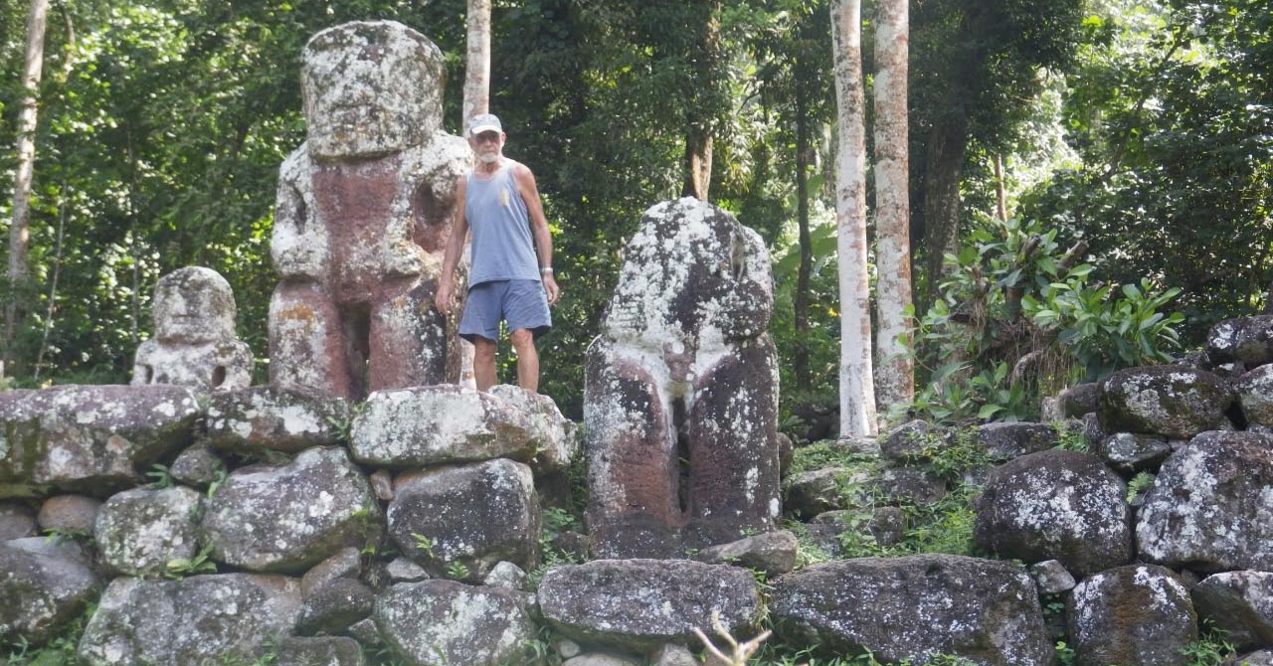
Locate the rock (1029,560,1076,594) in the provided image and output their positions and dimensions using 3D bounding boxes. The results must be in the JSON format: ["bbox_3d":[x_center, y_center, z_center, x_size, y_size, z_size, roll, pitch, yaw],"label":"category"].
[{"bbox_3d":[2.214,1.304,10.000,0.265,0.184,0.220,0,-3,0],"label":"rock"}]

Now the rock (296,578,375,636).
[{"bbox_3d":[-1.564,1.424,9.750,0.400,0.300,0.360,0,-1,0],"label":"rock"}]

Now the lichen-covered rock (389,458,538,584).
[{"bbox_3d":[-0.949,1.014,10.200,0.822,0.653,0.680,0,-3,0],"label":"lichen-covered rock"}]

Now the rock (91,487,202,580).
[{"bbox_3d":[-2.627,1.074,10.100,0.585,0.510,0.500,0,-1,0],"label":"rock"}]

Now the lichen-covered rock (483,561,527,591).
[{"bbox_3d":[-0.699,1.301,9.950,0.243,0.167,0.200,0,-3,0],"label":"lichen-covered rock"}]

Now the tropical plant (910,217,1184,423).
[{"bbox_3d":[2.619,-0.086,12.000,1.769,1.310,1.400,0,-3,0],"label":"tropical plant"}]

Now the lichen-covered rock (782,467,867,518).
[{"bbox_3d":[1.105,0.942,11.000,0.525,0.312,0.420,0,-3,0],"label":"lichen-covered rock"}]

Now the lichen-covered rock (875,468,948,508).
[{"bbox_3d":[1.606,0.909,10.950,0.430,0.250,0.360,0,-1,0],"label":"lichen-covered rock"}]

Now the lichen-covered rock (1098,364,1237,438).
[{"bbox_3d":[2.847,0.372,10.100,0.720,0.400,0.550,0,-1,0],"label":"lichen-covered rock"}]

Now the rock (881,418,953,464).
[{"bbox_3d":[1.708,0.662,11.400,0.457,0.277,0.330,0,-1,0],"label":"rock"}]

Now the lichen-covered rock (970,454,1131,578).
[{"bbox_3d":[2.203,0.963,9.950,0.820,0.670,0.680,0,-1,0],"label":"lichen-covered rock"}]

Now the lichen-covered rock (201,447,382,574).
[{"bbox_3d":[-1.862,0.961,10.150,0.965,0.682,0.650,0,-1,0],"label":"lichen-covered rock"}]

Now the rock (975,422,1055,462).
[{"bbox_3d":[2.250,0.653,11.150,0.480,0.270,0.380,0,-1,0],"label":"rock"}]

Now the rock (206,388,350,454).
[{"bbox_3d":[-1.931,0.474,10.100,0.800,0.380,0.600,0,-1,0],"label":"rock"}]

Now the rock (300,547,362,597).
[{"bbox_3d":[-1.596,1.252,9.820,0.330,0.270,0.320,0,-1,0],"label":"rock"}]

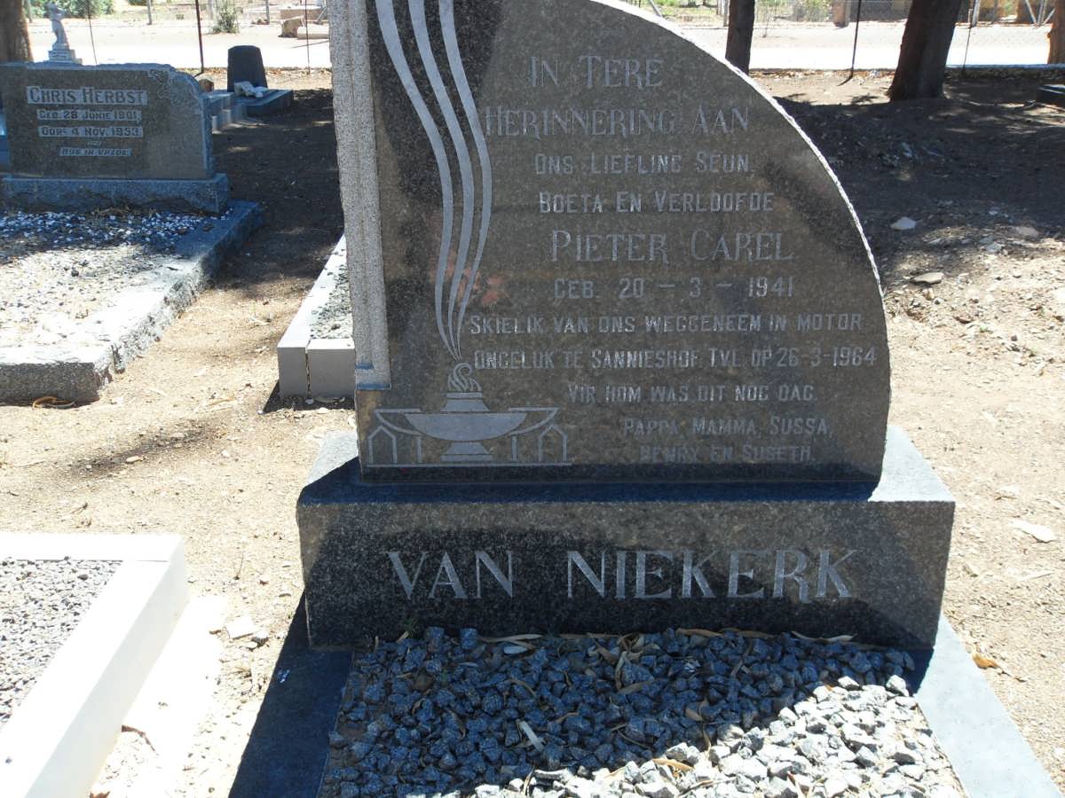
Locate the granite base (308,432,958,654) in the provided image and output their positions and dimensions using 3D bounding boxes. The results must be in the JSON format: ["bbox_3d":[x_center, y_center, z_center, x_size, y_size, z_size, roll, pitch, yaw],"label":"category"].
[{"bbox_3d":[0.143,0.226,1.804,1.000,0.259,0.279,0,21,1],"label":"granite base"}]

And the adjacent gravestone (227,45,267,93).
[{"bbox_3d":[-2.812,-3.241,10.567,0.354,0.429,0.180,0,21,1],"label":"adjacent gravestone"}]

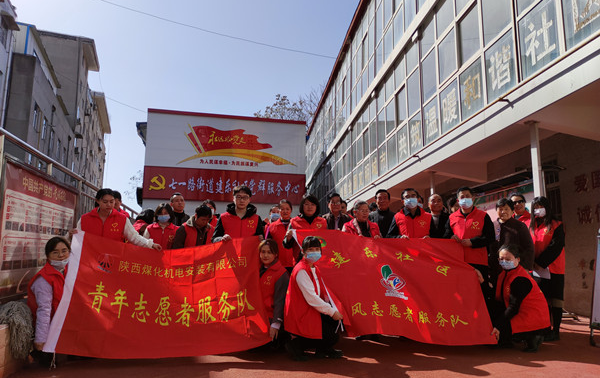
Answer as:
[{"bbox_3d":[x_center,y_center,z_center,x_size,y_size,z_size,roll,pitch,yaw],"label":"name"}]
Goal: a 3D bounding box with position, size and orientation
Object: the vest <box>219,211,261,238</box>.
[{"bbox_3d":[-0.607,0.542,4.380,0.420,0.620,0.280,1,-7,-6],"label":"vest"}]

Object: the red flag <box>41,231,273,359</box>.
[{"bbox_3d":[-1.248,0.939,4.050,1.900,1.200,0.250,1,-33,-5],"label":"red flag"}]

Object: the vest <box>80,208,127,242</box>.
[{"bbox_3d":[-1.972,0.504,4.320,0.460,0.630,0.280,3,-5,-19],"label":"vest"}]

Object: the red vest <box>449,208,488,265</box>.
[{"bbox_3d":[1.747,0.486,4.480,0.410,0.610,0.270,-3,-8,25],"label":"red vest"}]

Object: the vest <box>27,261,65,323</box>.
[{"bbox_3d":[-2.217,0.920,3.850,0.280,0.580,0.400,3,-4,37],"label":"vest"}]

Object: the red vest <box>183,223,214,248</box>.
[{"bbox_3d":[-1.095,0.641,4.682,0.440,0.600,0.280,1,-1,-10],"label":"red vest"}]

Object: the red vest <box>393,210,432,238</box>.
[{"bbox_3d":[1.200,0.513,4.540,0.420,0.620,0.270,-1,-7,11],"label":"red vest"}]

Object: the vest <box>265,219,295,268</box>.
[{"bbox_3d":[-0.182,0.639,5.080,0.450,0.610,0.280,1,-9,-3],"label":"vest"}]

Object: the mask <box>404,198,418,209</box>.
[{"bbox_3d":[1.158,0.151,4.500,0.150,0.110,0.085,-1,-7,11],"label":"mask"}]

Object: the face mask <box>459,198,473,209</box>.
[{"bbox_3d":[1.833,0.166,4.800,0.150,0.115,0.090,-3,-9,21],"label":"face mask"}]

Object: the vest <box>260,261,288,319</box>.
[{"bbox_3d":[-0.292,0.991,4.150,0.450,0.620,0.290,-4,-10,27],"label":"vest"}]

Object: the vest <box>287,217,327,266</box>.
[{"bbox_3d":[0.093,0.594,4.720,0.450,0.620,0.280,0,-9,0],"label":"vest"}]

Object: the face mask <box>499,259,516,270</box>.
[{"bbox_3d":[2.016,0.737,4.200,0.150,0.110,0.095,-7,3,37],"label":"face mask"}]

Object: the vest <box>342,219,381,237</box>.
[{"bbox_3d":[0.674,0.619,4.750,0.460,0.600,0.280,1,-9,-3],"label":"vest"}]

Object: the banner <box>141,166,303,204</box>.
[{"bbox_3d":[-2.166,-0.105,13.000,4.780,0.970,0.080,2,-9,-12],"label":"banner"}]

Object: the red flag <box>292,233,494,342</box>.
[{"bbox_3d":[0.947,0.956,4.250,1.920,1.100,0.250,0,-7,-2],"label":"red flag"}]

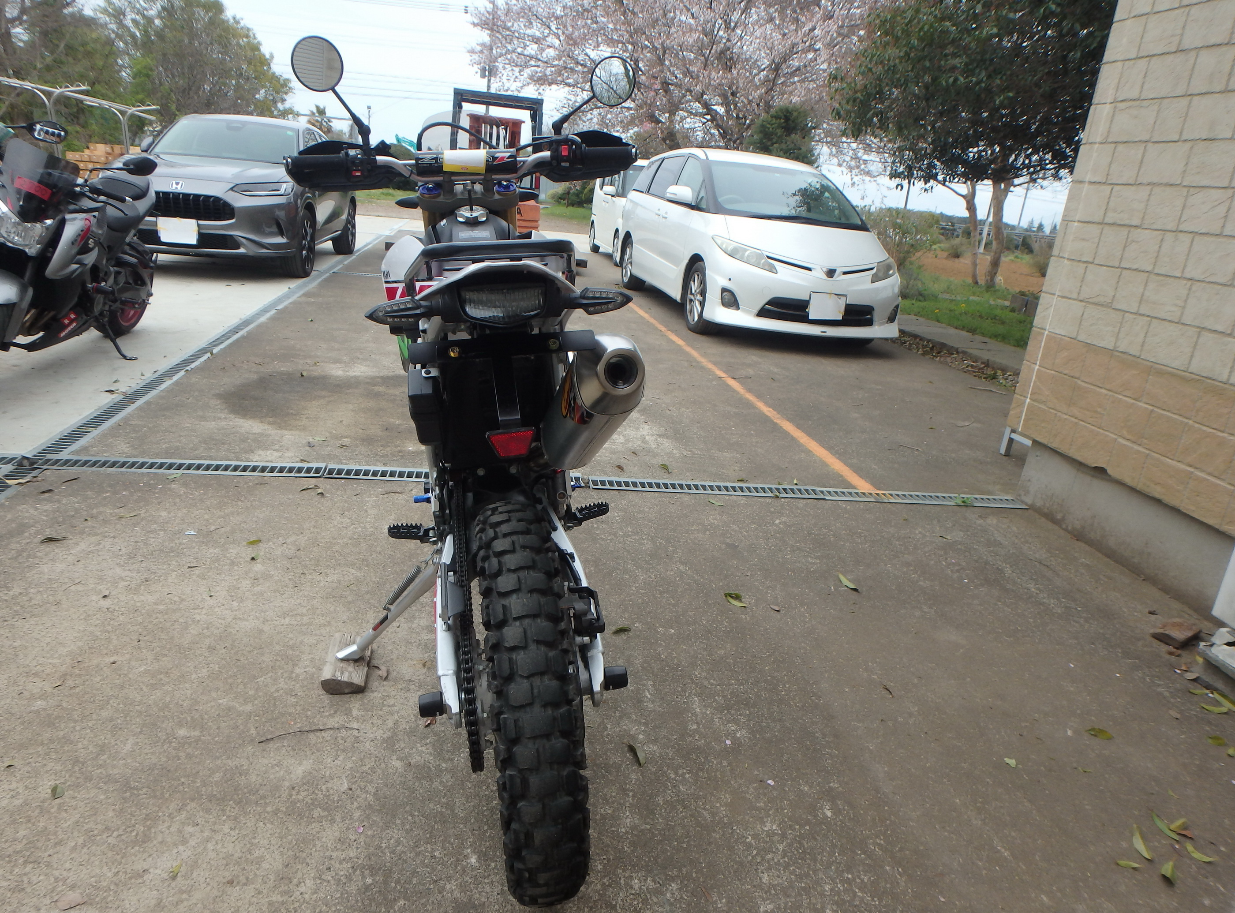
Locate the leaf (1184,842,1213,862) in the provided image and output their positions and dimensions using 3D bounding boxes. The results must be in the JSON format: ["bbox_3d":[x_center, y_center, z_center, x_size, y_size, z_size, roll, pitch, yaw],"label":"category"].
[{"bbox_3d":[1.153,0.784,1.486,0.022,0.010,0.050,-12,26,-42],"label":"leaf"}]

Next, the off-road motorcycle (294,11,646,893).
[{"bbox_3d":[-0.312,-0.237,1.780,0.840,1.400,2.100,-5,21,-11],"label":"off-road motorcycle"}]

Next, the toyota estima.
[{"bbox_3d":[1.376,-2.455,8.370,1.840,1.750,4.800,2,19,-13],"label":"toyota estima"}]

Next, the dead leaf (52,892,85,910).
[{"bbox_3d":[-0.836,0.681,1.147,0.038,0.008,0.023,-3,21,-26],"label":"dead leaf"}]

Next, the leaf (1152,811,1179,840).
[{"bbox_3d":[1.129,0.760,1.544,0.024,0.012,0.075,5,19,-4],"label":"leaf"}]

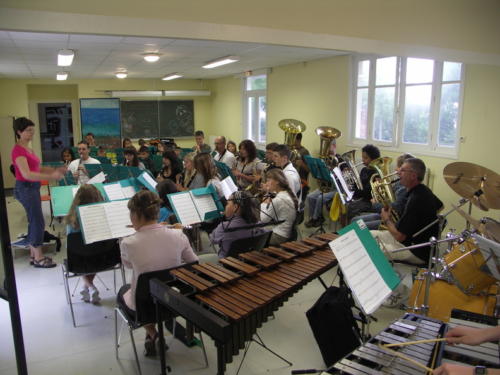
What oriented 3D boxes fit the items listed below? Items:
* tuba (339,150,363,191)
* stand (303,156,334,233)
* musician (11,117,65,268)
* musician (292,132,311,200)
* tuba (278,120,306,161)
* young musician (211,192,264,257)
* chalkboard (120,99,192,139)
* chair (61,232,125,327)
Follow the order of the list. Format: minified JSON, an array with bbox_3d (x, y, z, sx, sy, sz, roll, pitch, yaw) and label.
[{"bbox_3d":[1.219,-0.188,4.942,0.270,0.610,0.310,-22,10,-4],"label":"tuba"},{"bbox_3d":[0.971,0.103,5.672,0.420,1.080,0.500,-6,12,-25],"label":"stand"},{"bbox_3d":[-2.339,0.064,4.464,0.620,1.680,0.480,-4,11,-17],"label":"musician"},{"bbox_3d":[0.729,-0.180,6.633,0.780,1.400,0.550,-6,12,-29],"label":"musician"},{"bbox_3d":[0.697,-0.554,6.460,0.470,1.020,0.500,-12,25,-27],"label":"tuba"},{"bbox_3d":[-0.147,0.576,3.335,0.720,1.150,0.450,8,13,36],"label":"young musician"},{"bbox_3d":[-2.399,-1.748,10.589,1.920,0.970,0.050,-6,12,-25],"label":"chalkboard"},{"bbox_3d":[-1.329,0.688,3.428,0.470,0.790,0.520,-7,12,-29],"label":"chair"}]

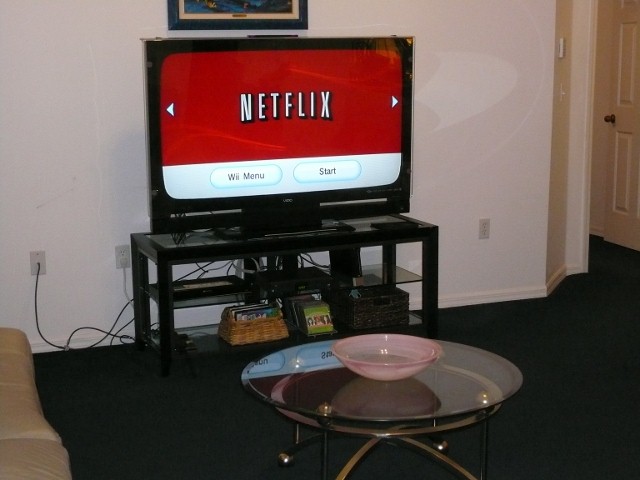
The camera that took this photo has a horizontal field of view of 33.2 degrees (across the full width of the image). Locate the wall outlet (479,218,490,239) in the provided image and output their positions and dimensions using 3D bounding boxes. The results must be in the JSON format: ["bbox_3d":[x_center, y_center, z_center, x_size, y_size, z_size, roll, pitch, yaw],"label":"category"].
[{"bbox_3d":[0.931,-0.059,6.034,0.070,0.114,0.012,-5,11,-21],"label":"wall outlet"}]

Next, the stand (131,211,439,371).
[{"bbox_3d":[-0.156,0.239,5.270,1.426,0.577,0.463,-5,11,-23],"label":"stand"}]

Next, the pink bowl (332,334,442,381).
[{"bbox_3d":[0.220,0.402,3.522,0.357,0.093,0.357,0,11,0],"label":"pink bowl"}]

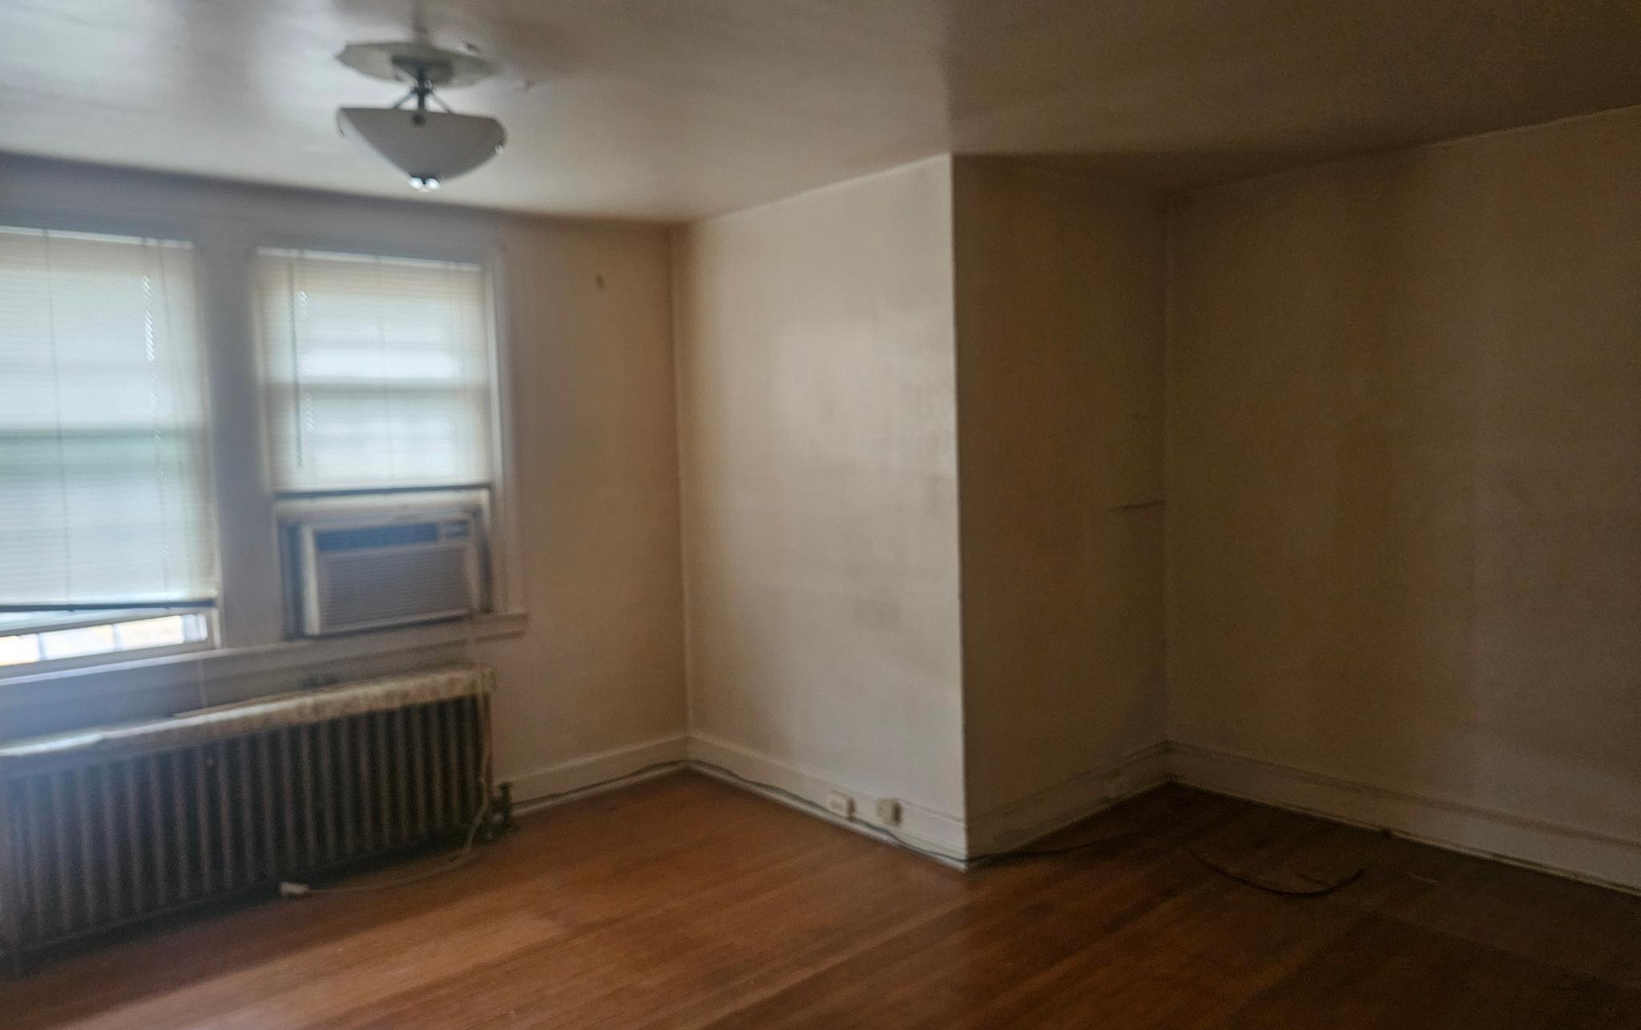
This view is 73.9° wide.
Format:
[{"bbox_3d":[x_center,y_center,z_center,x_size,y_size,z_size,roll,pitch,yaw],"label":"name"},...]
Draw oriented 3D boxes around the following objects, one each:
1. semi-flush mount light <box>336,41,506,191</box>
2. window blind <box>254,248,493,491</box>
[{"bbox_3d":[-0.962,-0.936,2.640,0.390,0.300,0.390,-6,6,-42],"label":"semi-flush mount light"},{"bbox_3d":[-1.637,-0.523,4.091,0.832,0.865,0.045,-6,6,-42],"label":"window blind"}]

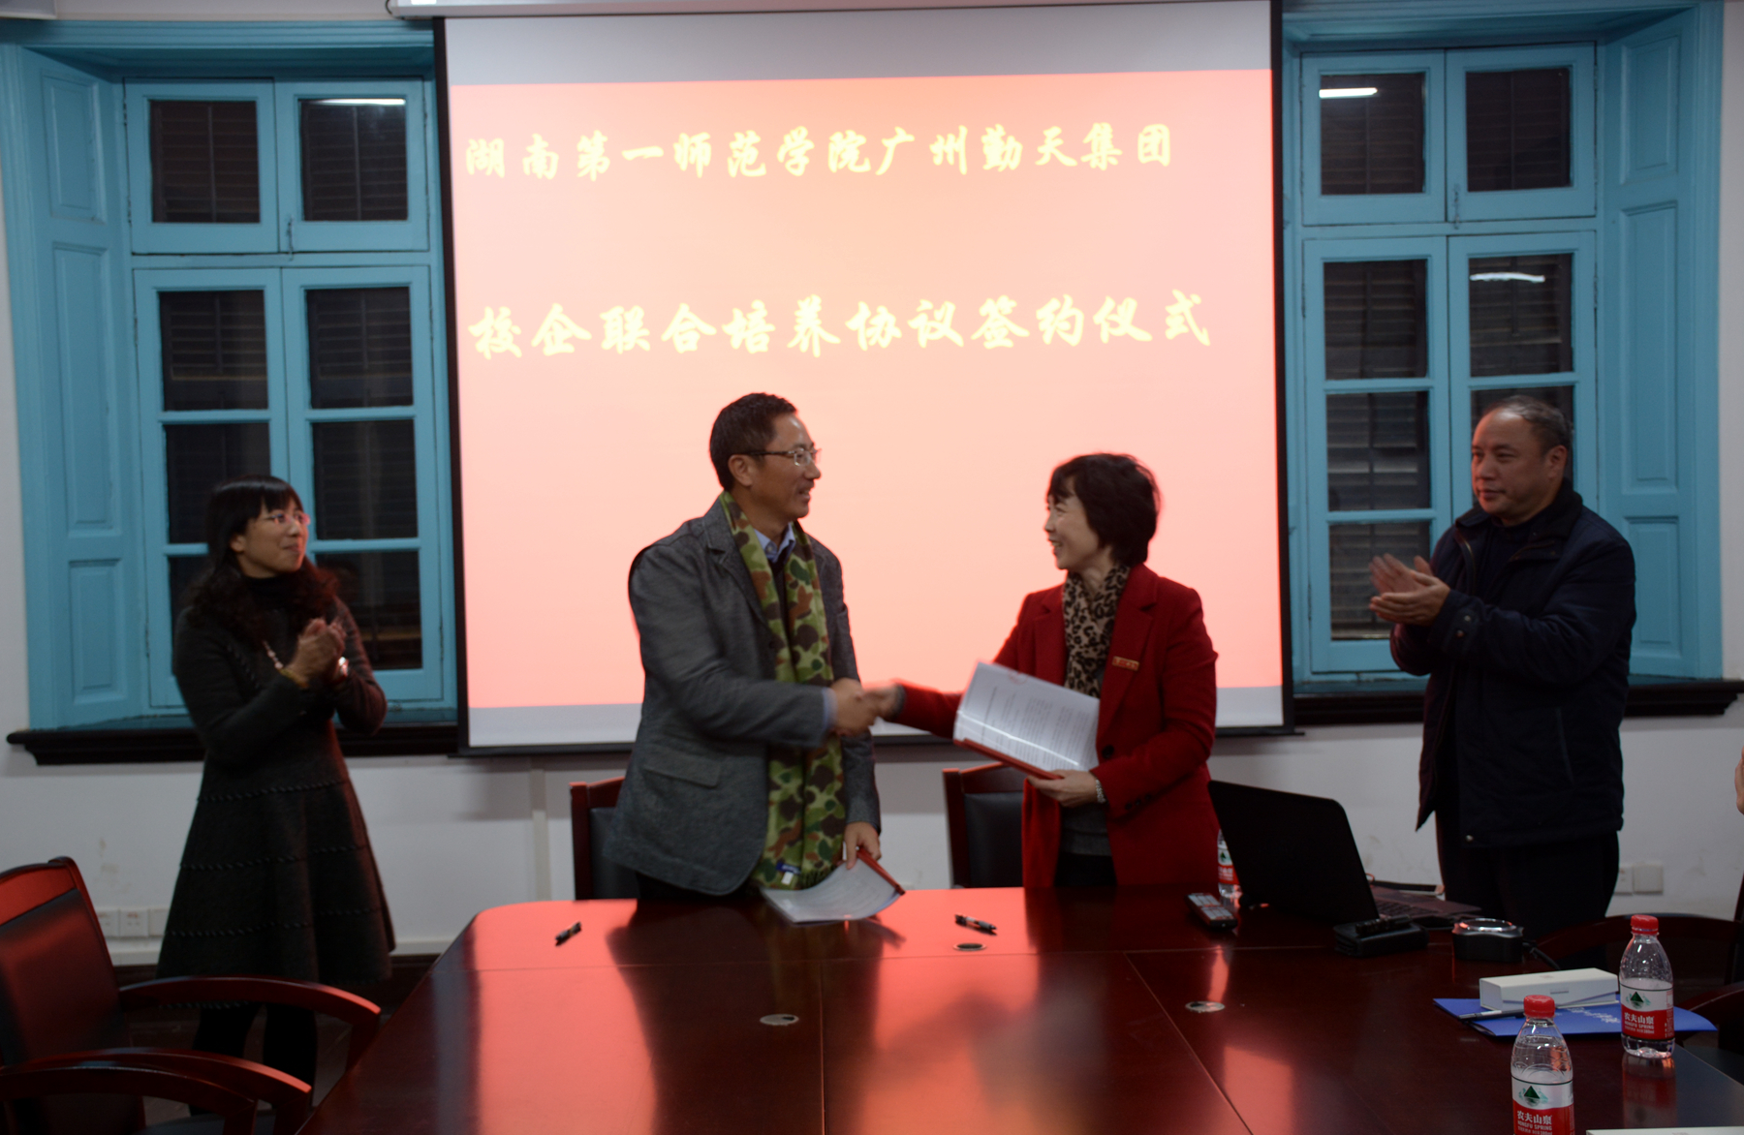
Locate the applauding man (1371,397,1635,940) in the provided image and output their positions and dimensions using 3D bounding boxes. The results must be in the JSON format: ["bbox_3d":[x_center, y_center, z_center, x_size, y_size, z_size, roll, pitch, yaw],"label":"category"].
[{"bbox_3d":[1.180,0.506,3.700,0.520,1.650,0.510,-3,3,-38],"label":"applauding man"}]

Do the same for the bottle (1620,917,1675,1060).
[{"bbox_3d":[1.000,0.541,2.500,0.064,0.174,0.064,-1,2,-1],"label":"bottle"}]

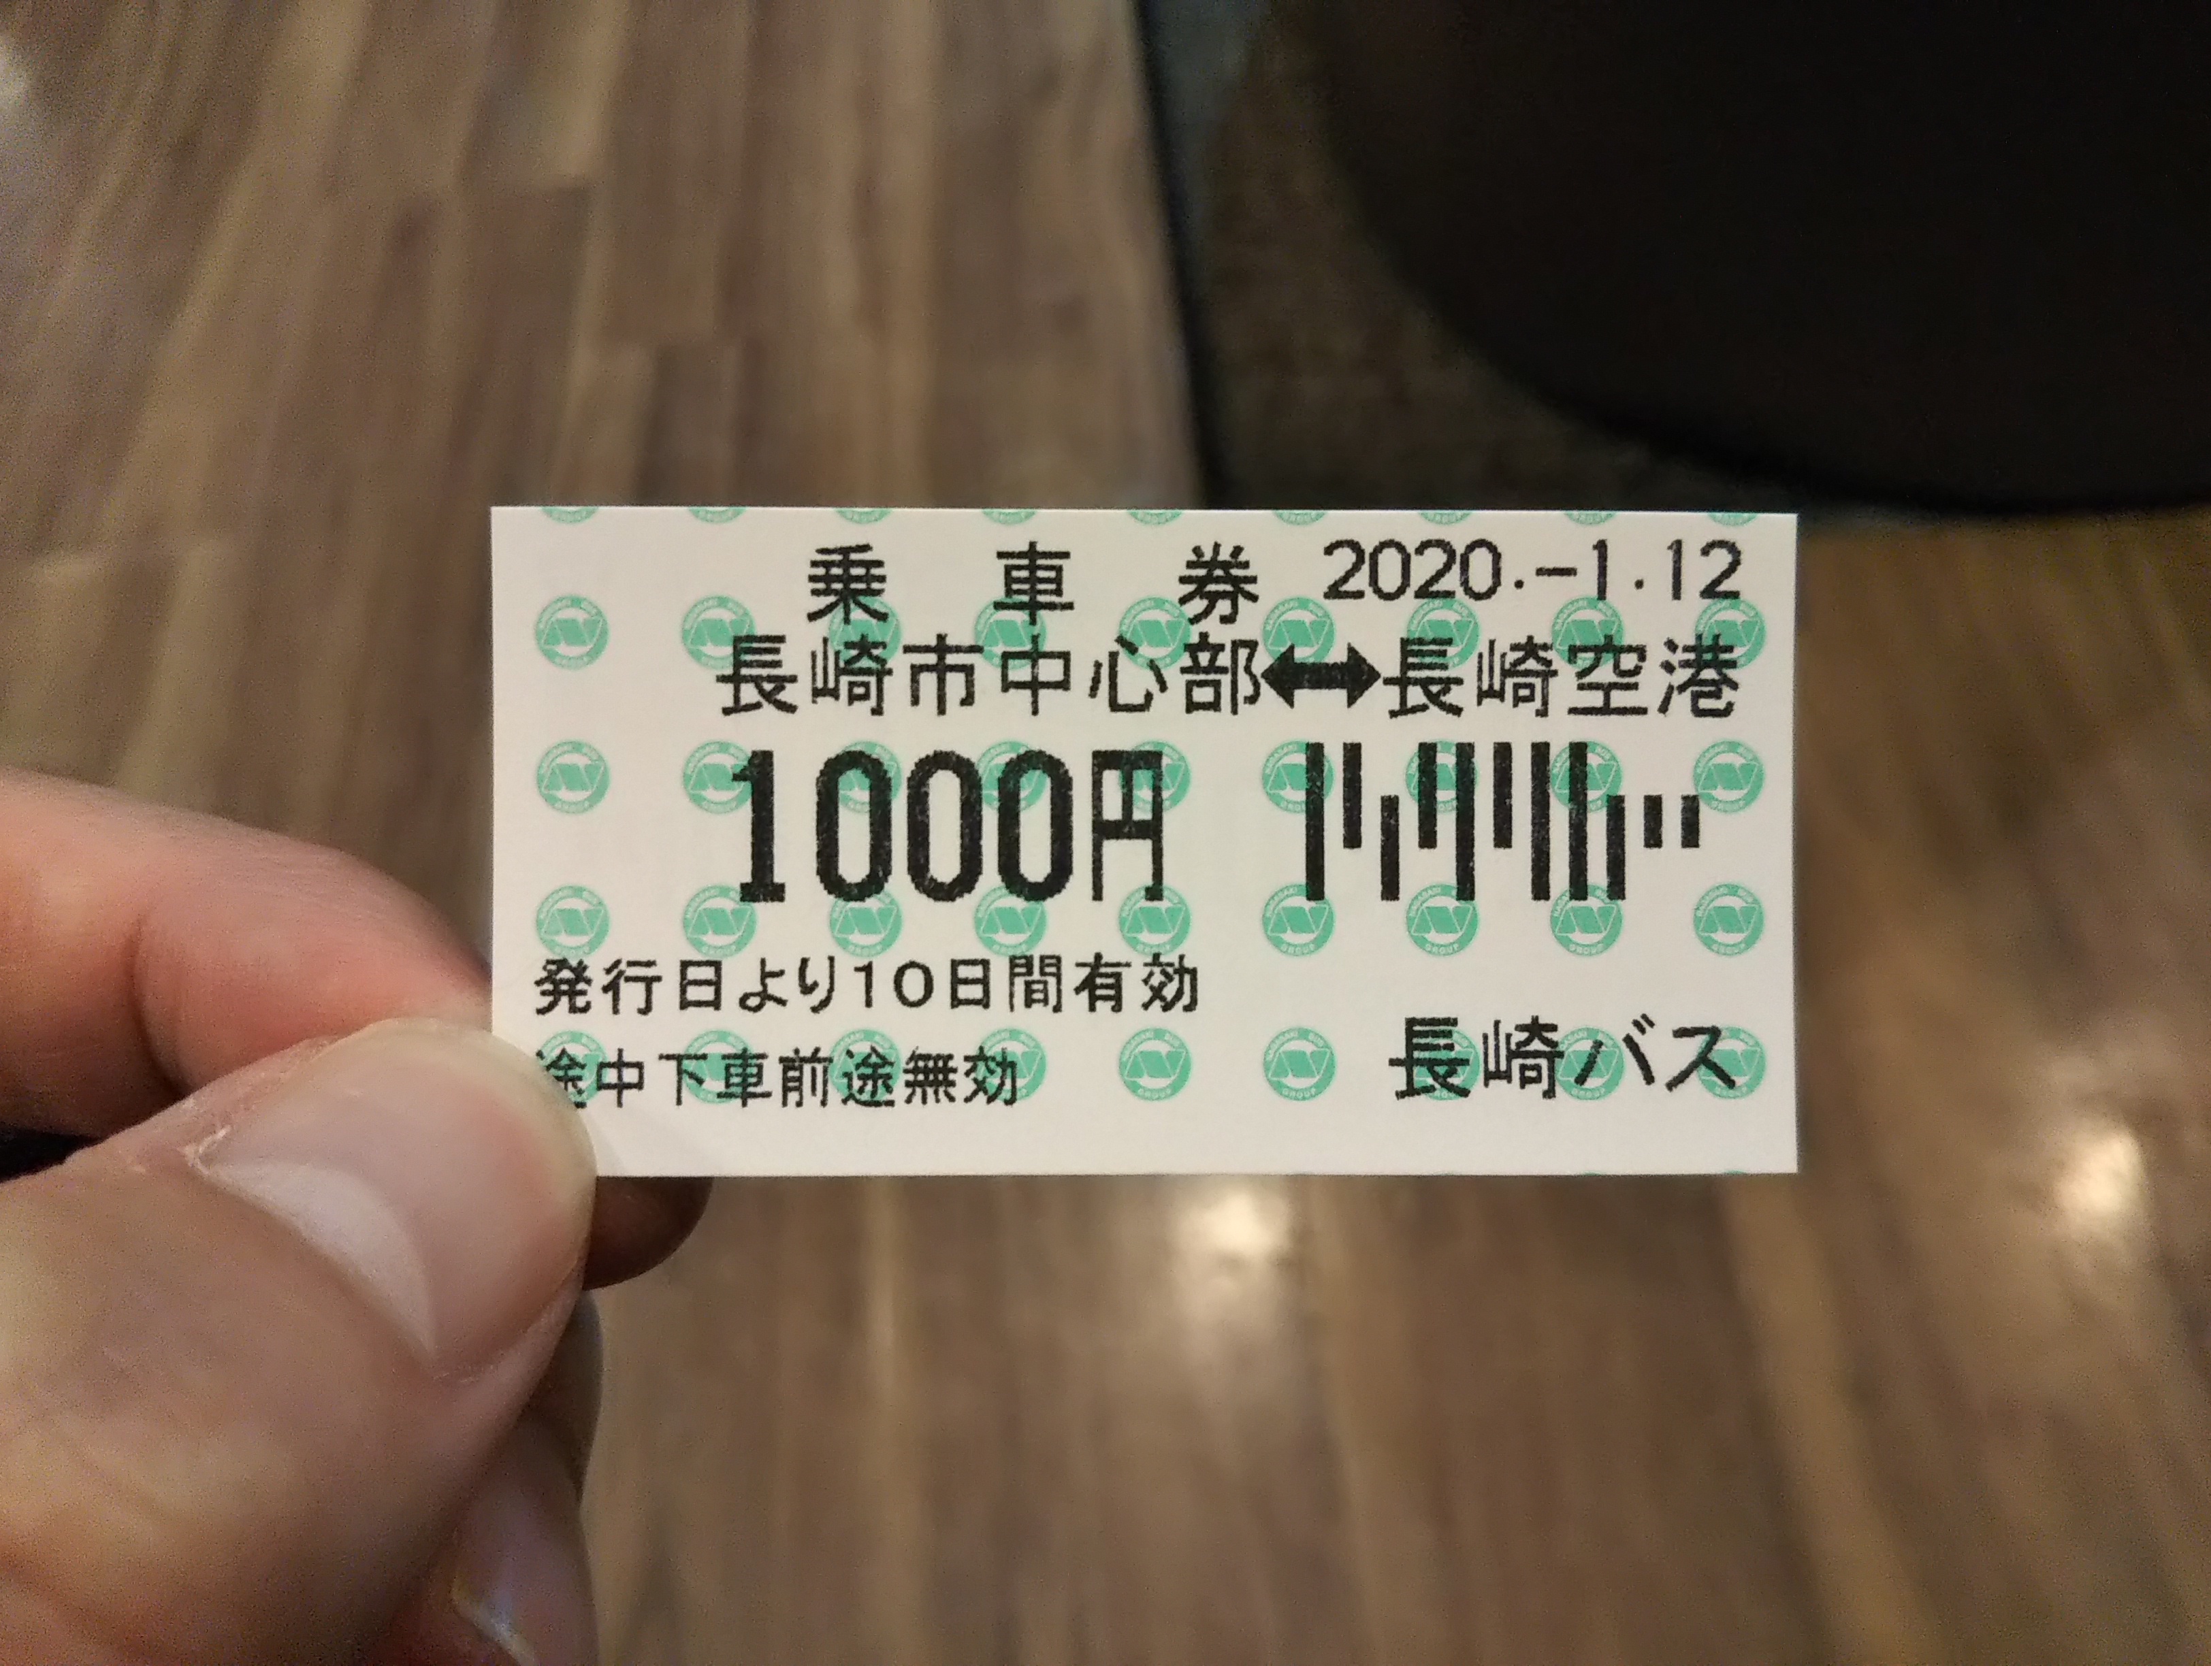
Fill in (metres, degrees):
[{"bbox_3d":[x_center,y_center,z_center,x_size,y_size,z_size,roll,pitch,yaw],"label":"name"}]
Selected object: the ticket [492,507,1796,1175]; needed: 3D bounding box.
[{"bbox_3d":[0.002,0.000,0.085,0.058,0.001,0.029,0,90,-1],"label":"ticket"}]

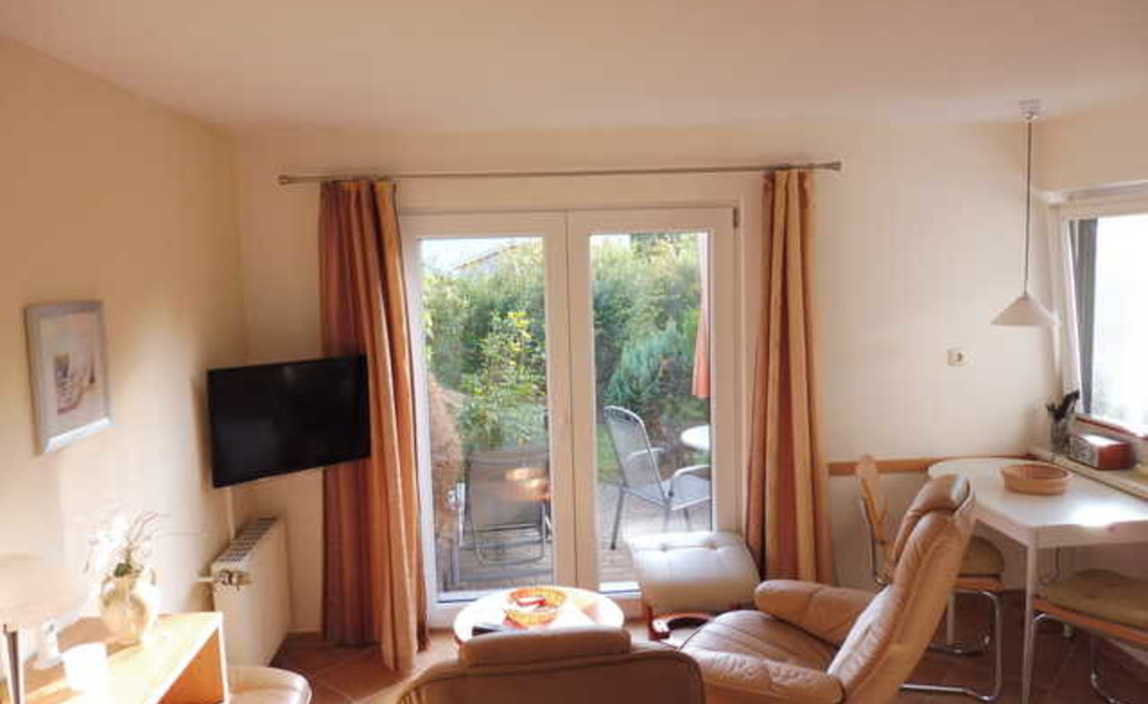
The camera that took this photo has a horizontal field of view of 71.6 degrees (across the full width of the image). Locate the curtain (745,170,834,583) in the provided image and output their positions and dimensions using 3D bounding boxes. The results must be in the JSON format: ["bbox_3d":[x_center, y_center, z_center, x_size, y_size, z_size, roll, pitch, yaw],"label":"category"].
[{"bbox_3d":[1.038,0.218,3.824,0.420,2.160,0.210,-2,7,-4],"label":"curtain"}]

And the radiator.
[{"bbox_3d":[-1.375,1.065,3.430,0.160,0.550,0.470,-2,7,-4],"label":"radiator"}]

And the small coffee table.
[{"bbox_3d":[-0.118,1.224,2.934,0.625,0.500,0.615,-2,7,-4],"label":"small coffee table"}]

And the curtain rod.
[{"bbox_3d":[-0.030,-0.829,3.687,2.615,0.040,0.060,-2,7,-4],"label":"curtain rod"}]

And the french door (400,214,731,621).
[{"bbox_3d":[0.007,0.321,3.925,1.640,2.030,0.080,-2,7,-4],"label":"french door"}]

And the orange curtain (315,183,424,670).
[{"bbox_3d":[-0.958,0.310,3.620,0.465,2.180,0.320,-2,7,-4],"label":"orange curtain"}]

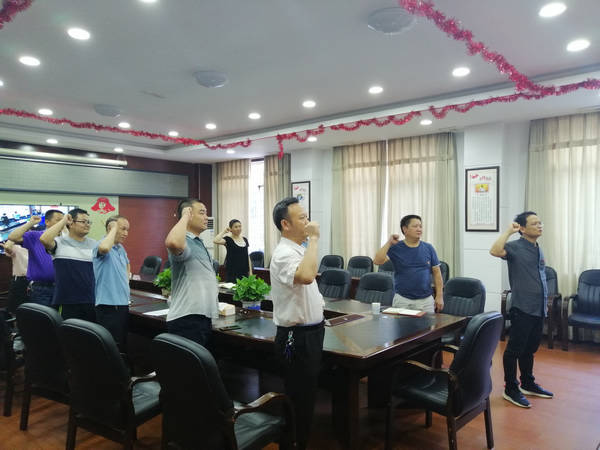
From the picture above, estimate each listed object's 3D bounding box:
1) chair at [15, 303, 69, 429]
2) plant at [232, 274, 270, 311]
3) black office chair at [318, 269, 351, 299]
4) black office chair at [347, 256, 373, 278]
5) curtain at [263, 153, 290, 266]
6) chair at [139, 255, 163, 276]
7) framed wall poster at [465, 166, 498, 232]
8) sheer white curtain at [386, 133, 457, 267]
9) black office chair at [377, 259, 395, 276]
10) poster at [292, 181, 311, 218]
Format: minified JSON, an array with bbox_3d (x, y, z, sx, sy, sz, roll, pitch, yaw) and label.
[{"bbox_3d":[-1.790,1.097,3.770,0.600,0.970,0.660,0,0,30],"label":"chair"},{"bbox_3d":[-0.487,0.692,4.701,0.380,0.390,0.380,0,0,0],"label":"plant"},{"bbox_3d":[0.273,1.082,6.052,0.600,0.970,0.660,0,0,41],"label":"black office chair"},{"bbox_3d":[0.900,1.058,8.347,0.600,0.980,0.630,0,0,41],"label":"black office chair"},{"bbox_3d":[-0.501,0.002,10.019,0.793,2.980,0.160,0,0,41],"label":"curtain"},{"bbox_3d":[-2.838,1.065,8.486,0.600,0.980,0.630,0,0,41],"label":"chair"},{"bbox_3d":[2.739,-0.380,7.042,0.510,0.950,0.030,0,0,41],"label":"framed wall poster"},{"bbox_3d":[2.043,-0.011,7.980,1.290,3.040,0.150,0,0,41],"label":"sheer white curtain"},{"bbox_3d":[1.426,1.071,7.844,0.600,0.970,0.660,0,0,41],"label":"black office chair"},{"bbox_3d":[0.031,-0.379,9.503,0.490,0.980,0.030,0,0,41],"label":"poster"}]

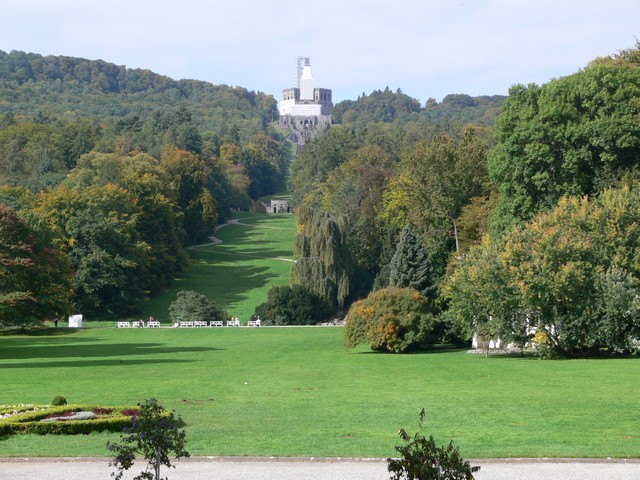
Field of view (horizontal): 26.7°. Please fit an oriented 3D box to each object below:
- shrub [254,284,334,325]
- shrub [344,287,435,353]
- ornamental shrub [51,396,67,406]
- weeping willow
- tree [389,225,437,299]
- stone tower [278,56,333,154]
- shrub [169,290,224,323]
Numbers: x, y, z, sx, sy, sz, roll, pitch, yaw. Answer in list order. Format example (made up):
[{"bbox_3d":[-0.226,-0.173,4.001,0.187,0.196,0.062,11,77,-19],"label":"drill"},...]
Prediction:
[{"bbox_3d":[-3.911,9.931,207.000,12.269,6.211,9.000,0,-3,0],"label":"shrub"},{"bbox_3d":[5.964,6.774,115.000,7.754,5.623,7.300,0,-3,0],"label":"shrub"},{"bbox_3d":[-11.237,7.005,58.000,0.688,0.559,0.700,0,-3,0],"label":"ornamental shrub"},{"bbox_3d":[0.084,3.265,226.000,10.047,18.419,9.500,0,-3,0],"label":"weeping willow"},{"bbox_3d":[11.292,4.589,163.000,6.038,12.922,6.200,0,-3,0],"label":"tree"},{"bbox_3d":[-17.011,-165.252,1640.000,65.615,113.003,65.000,0,-3,0],"label":"stone tower"},{"bbox_3d":[-18.697,10.340,206.000,8.852,5.266,8.000,0,-3,0],"label":"shrub"}]

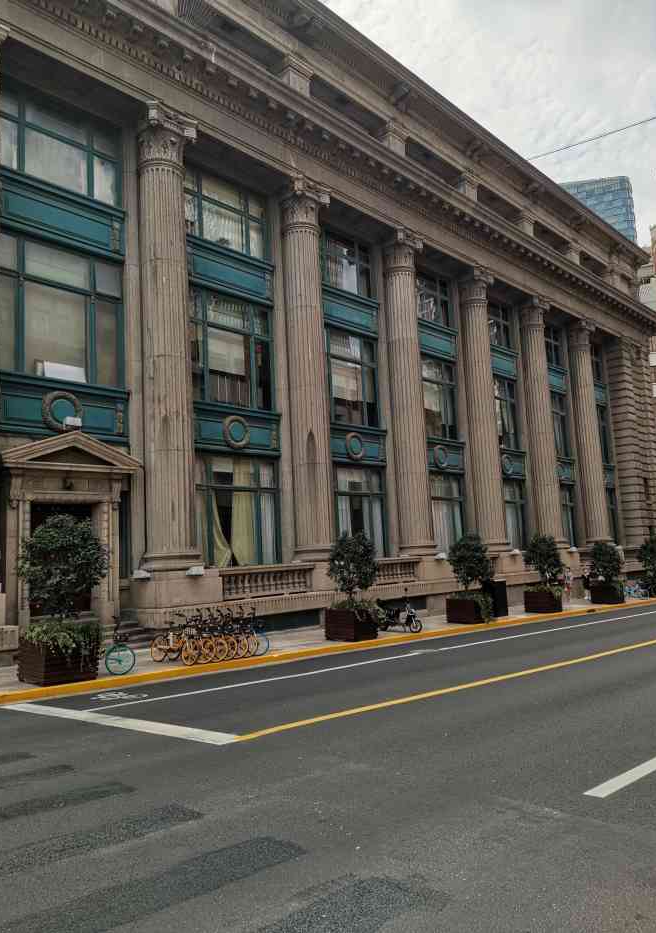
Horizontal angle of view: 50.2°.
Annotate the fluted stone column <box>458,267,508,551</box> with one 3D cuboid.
[{"bbox_3d":[7.319,-2.732,33.242,1.650,13.400,1.650,-10,-10,43],"label":"fluted stone column"}]

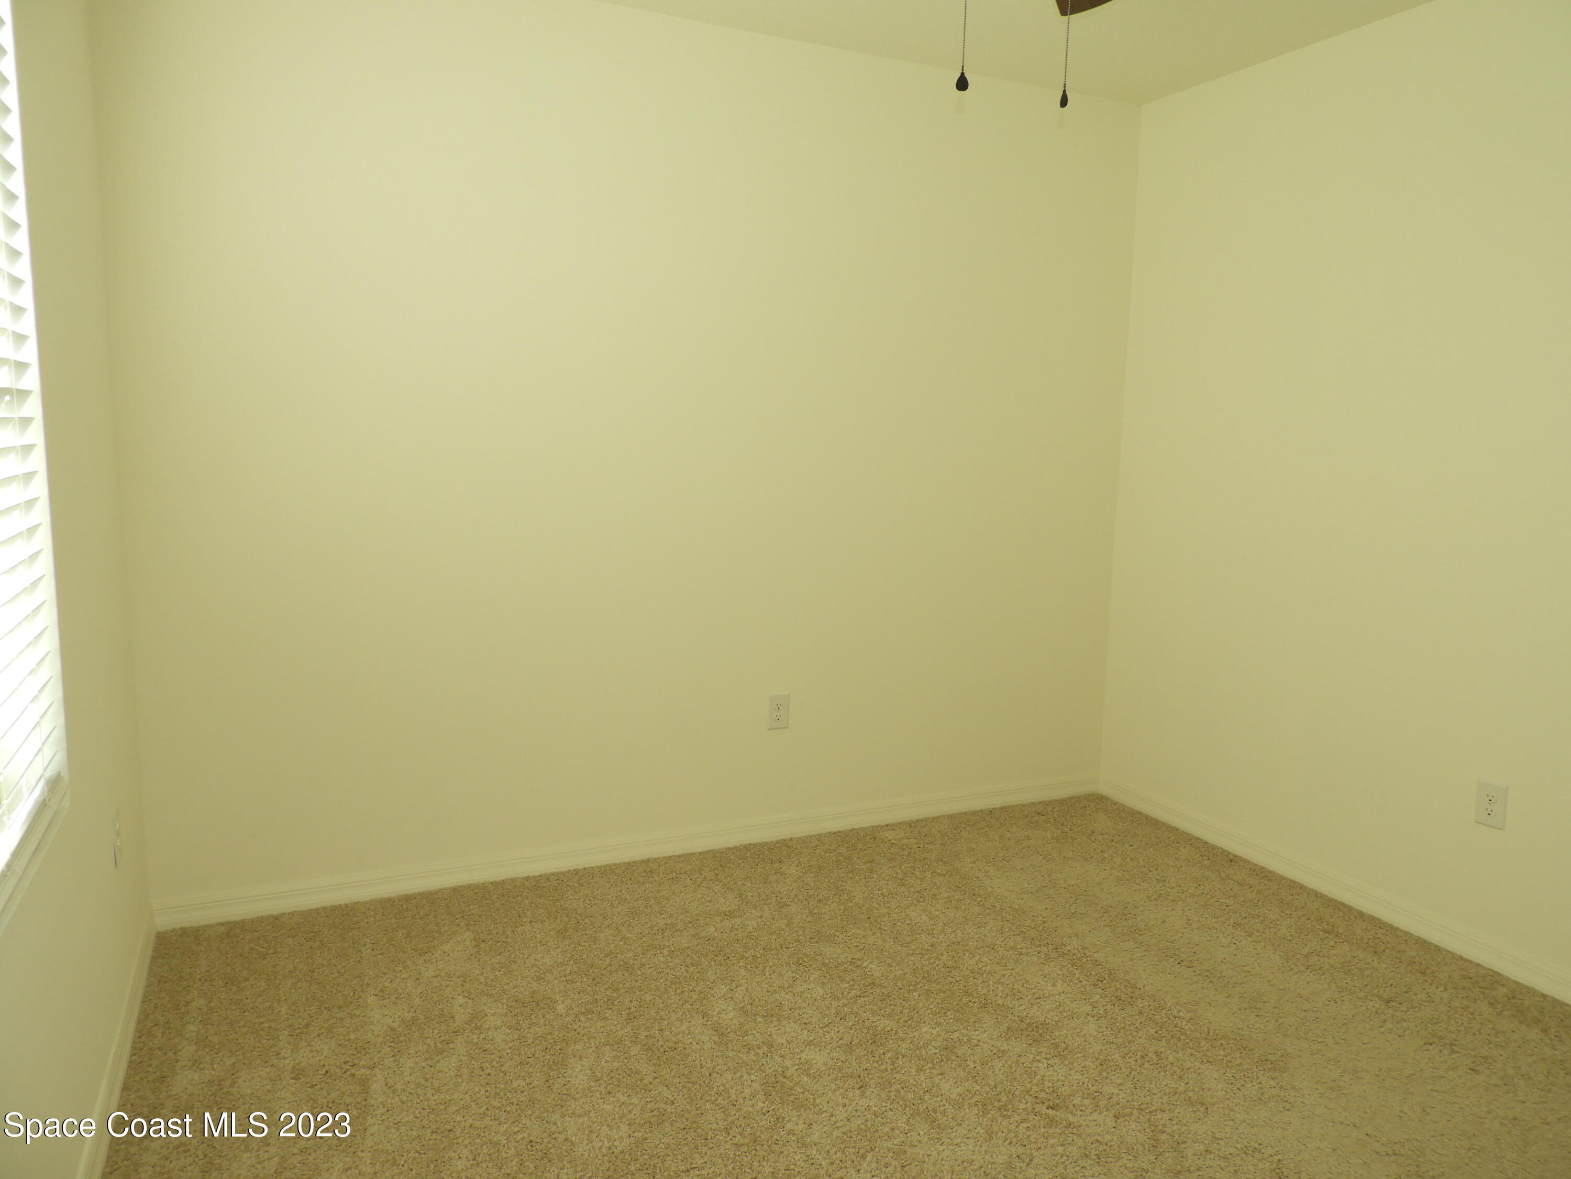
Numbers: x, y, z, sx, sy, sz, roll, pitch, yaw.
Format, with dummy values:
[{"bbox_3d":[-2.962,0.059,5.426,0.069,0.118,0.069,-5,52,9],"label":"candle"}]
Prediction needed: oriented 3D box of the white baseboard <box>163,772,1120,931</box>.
[{"bbox_3d":[-0.224,0.775,3.433,3.080,0.083,0.016,-3,9,-25],"label":"white baseboard"}]

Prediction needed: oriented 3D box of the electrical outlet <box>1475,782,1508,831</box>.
[{"bbox_3d":[1.783,0.544,2.750,0.008,0.114,0.071,-3,9,-25],"label":"electrical outlet"}]

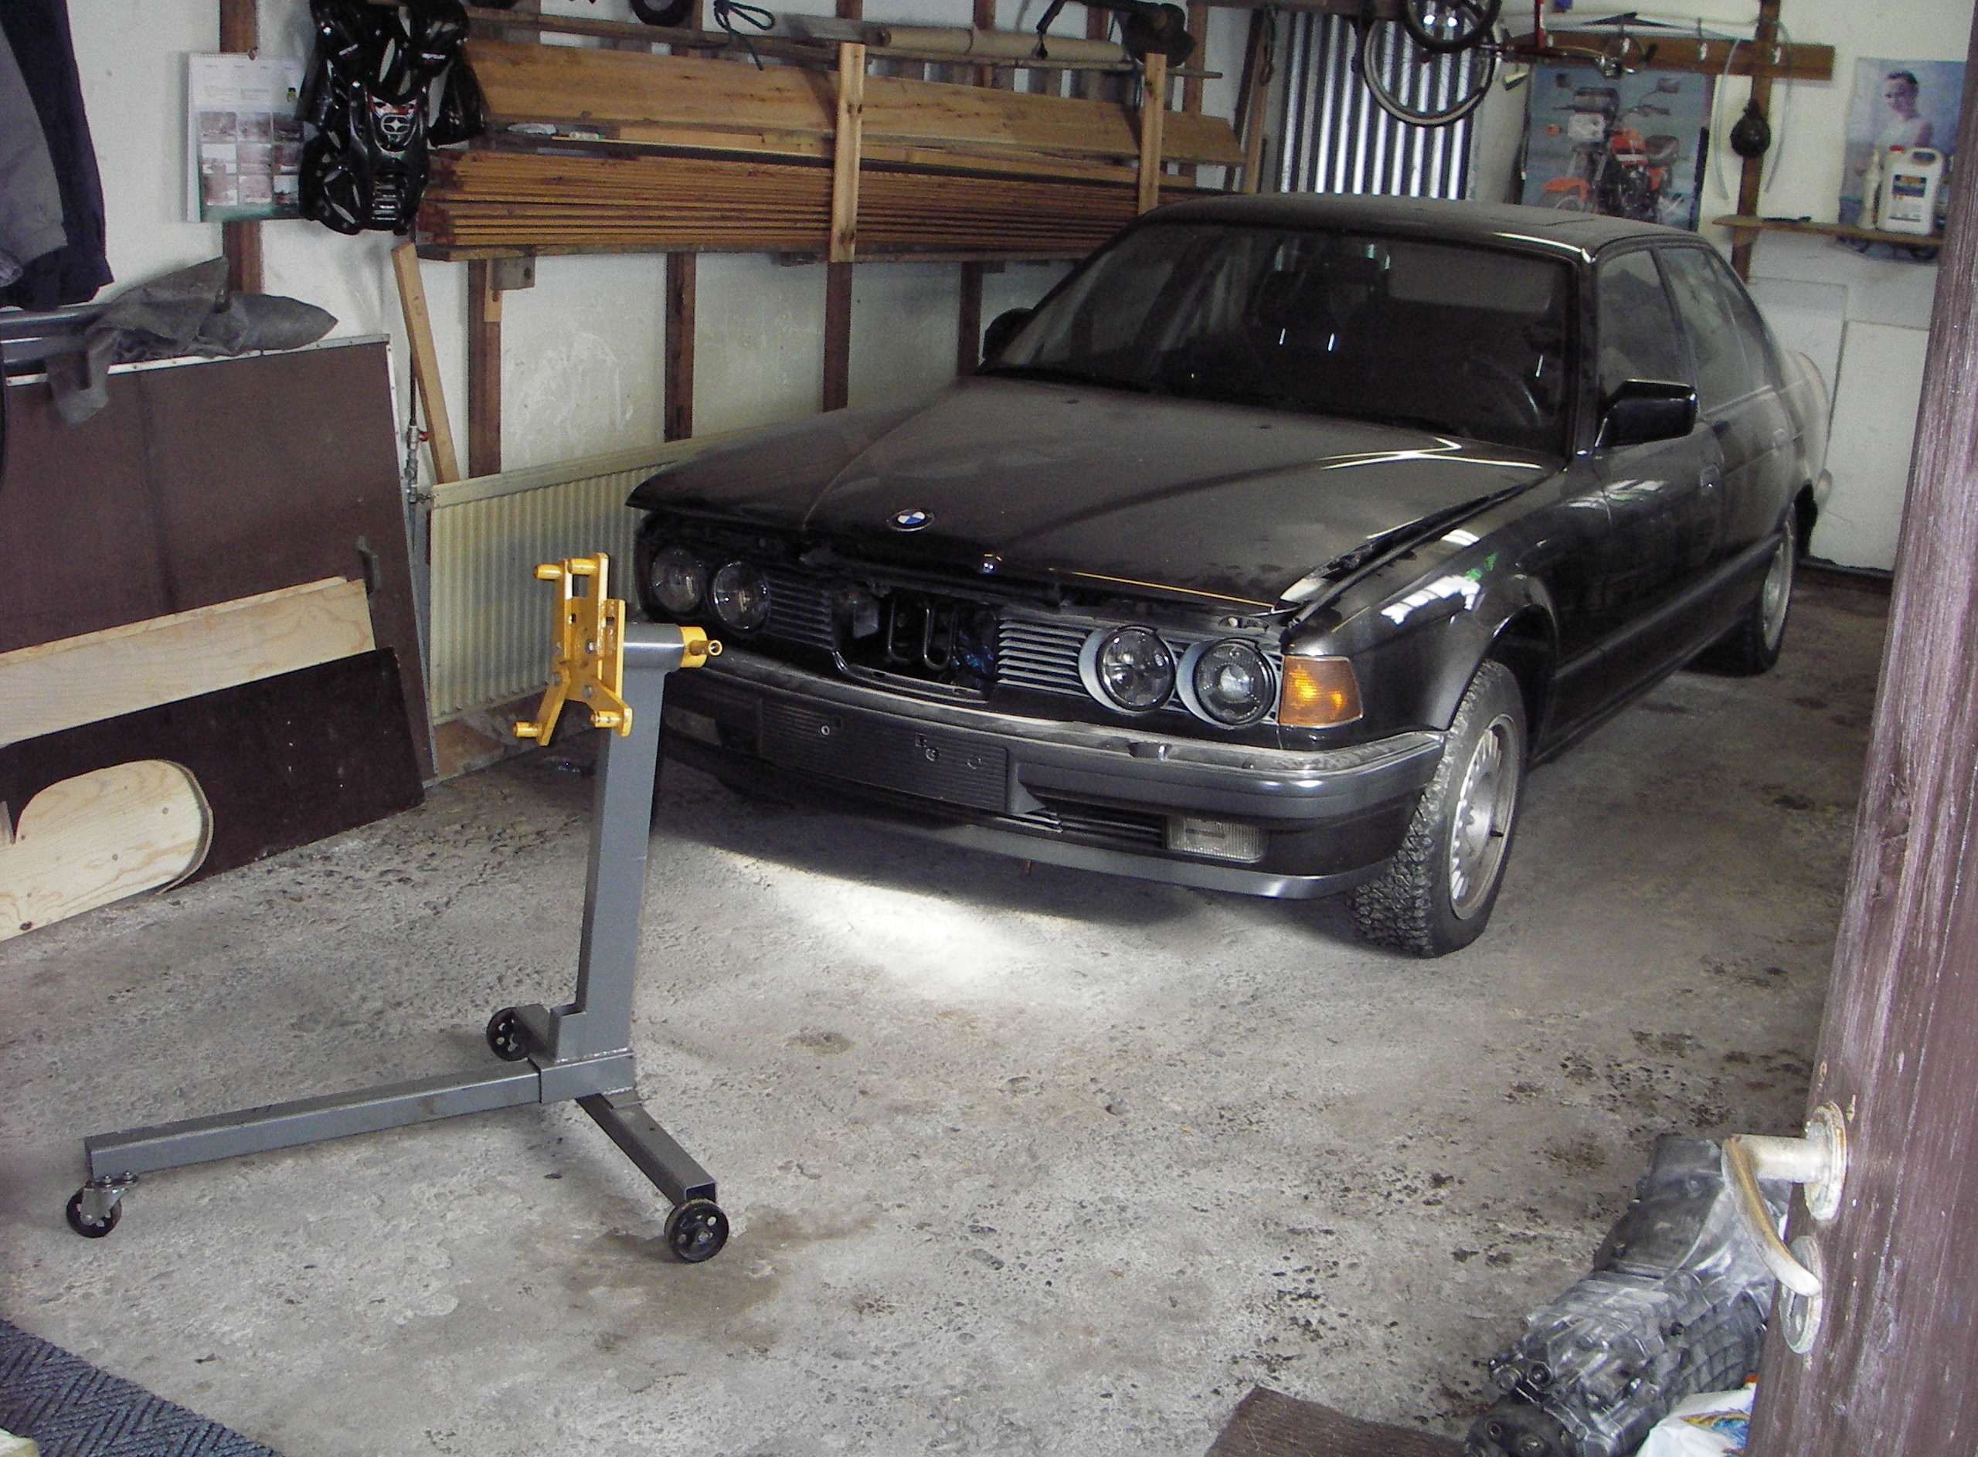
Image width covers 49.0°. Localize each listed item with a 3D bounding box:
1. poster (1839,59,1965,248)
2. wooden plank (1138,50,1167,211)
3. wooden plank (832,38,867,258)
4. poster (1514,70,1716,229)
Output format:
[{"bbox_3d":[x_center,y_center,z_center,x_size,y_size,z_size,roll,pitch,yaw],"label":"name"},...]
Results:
[{"bbox_3d":[3.331,-2.056,7.789,0.480,0.730,0.010,12,18,27],"label":"poster"},{"bbox_3d":[0.515,-1.888,7.029,0.045,0.570,0.050,12,18,29],"label":"wooden plank"},{"bbox_3d":[-0.367,-1.499,5.670,0.042,0.555,0.050,12,17,27],"label":"wooden plank"},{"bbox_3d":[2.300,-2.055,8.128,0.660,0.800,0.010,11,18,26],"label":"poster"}]

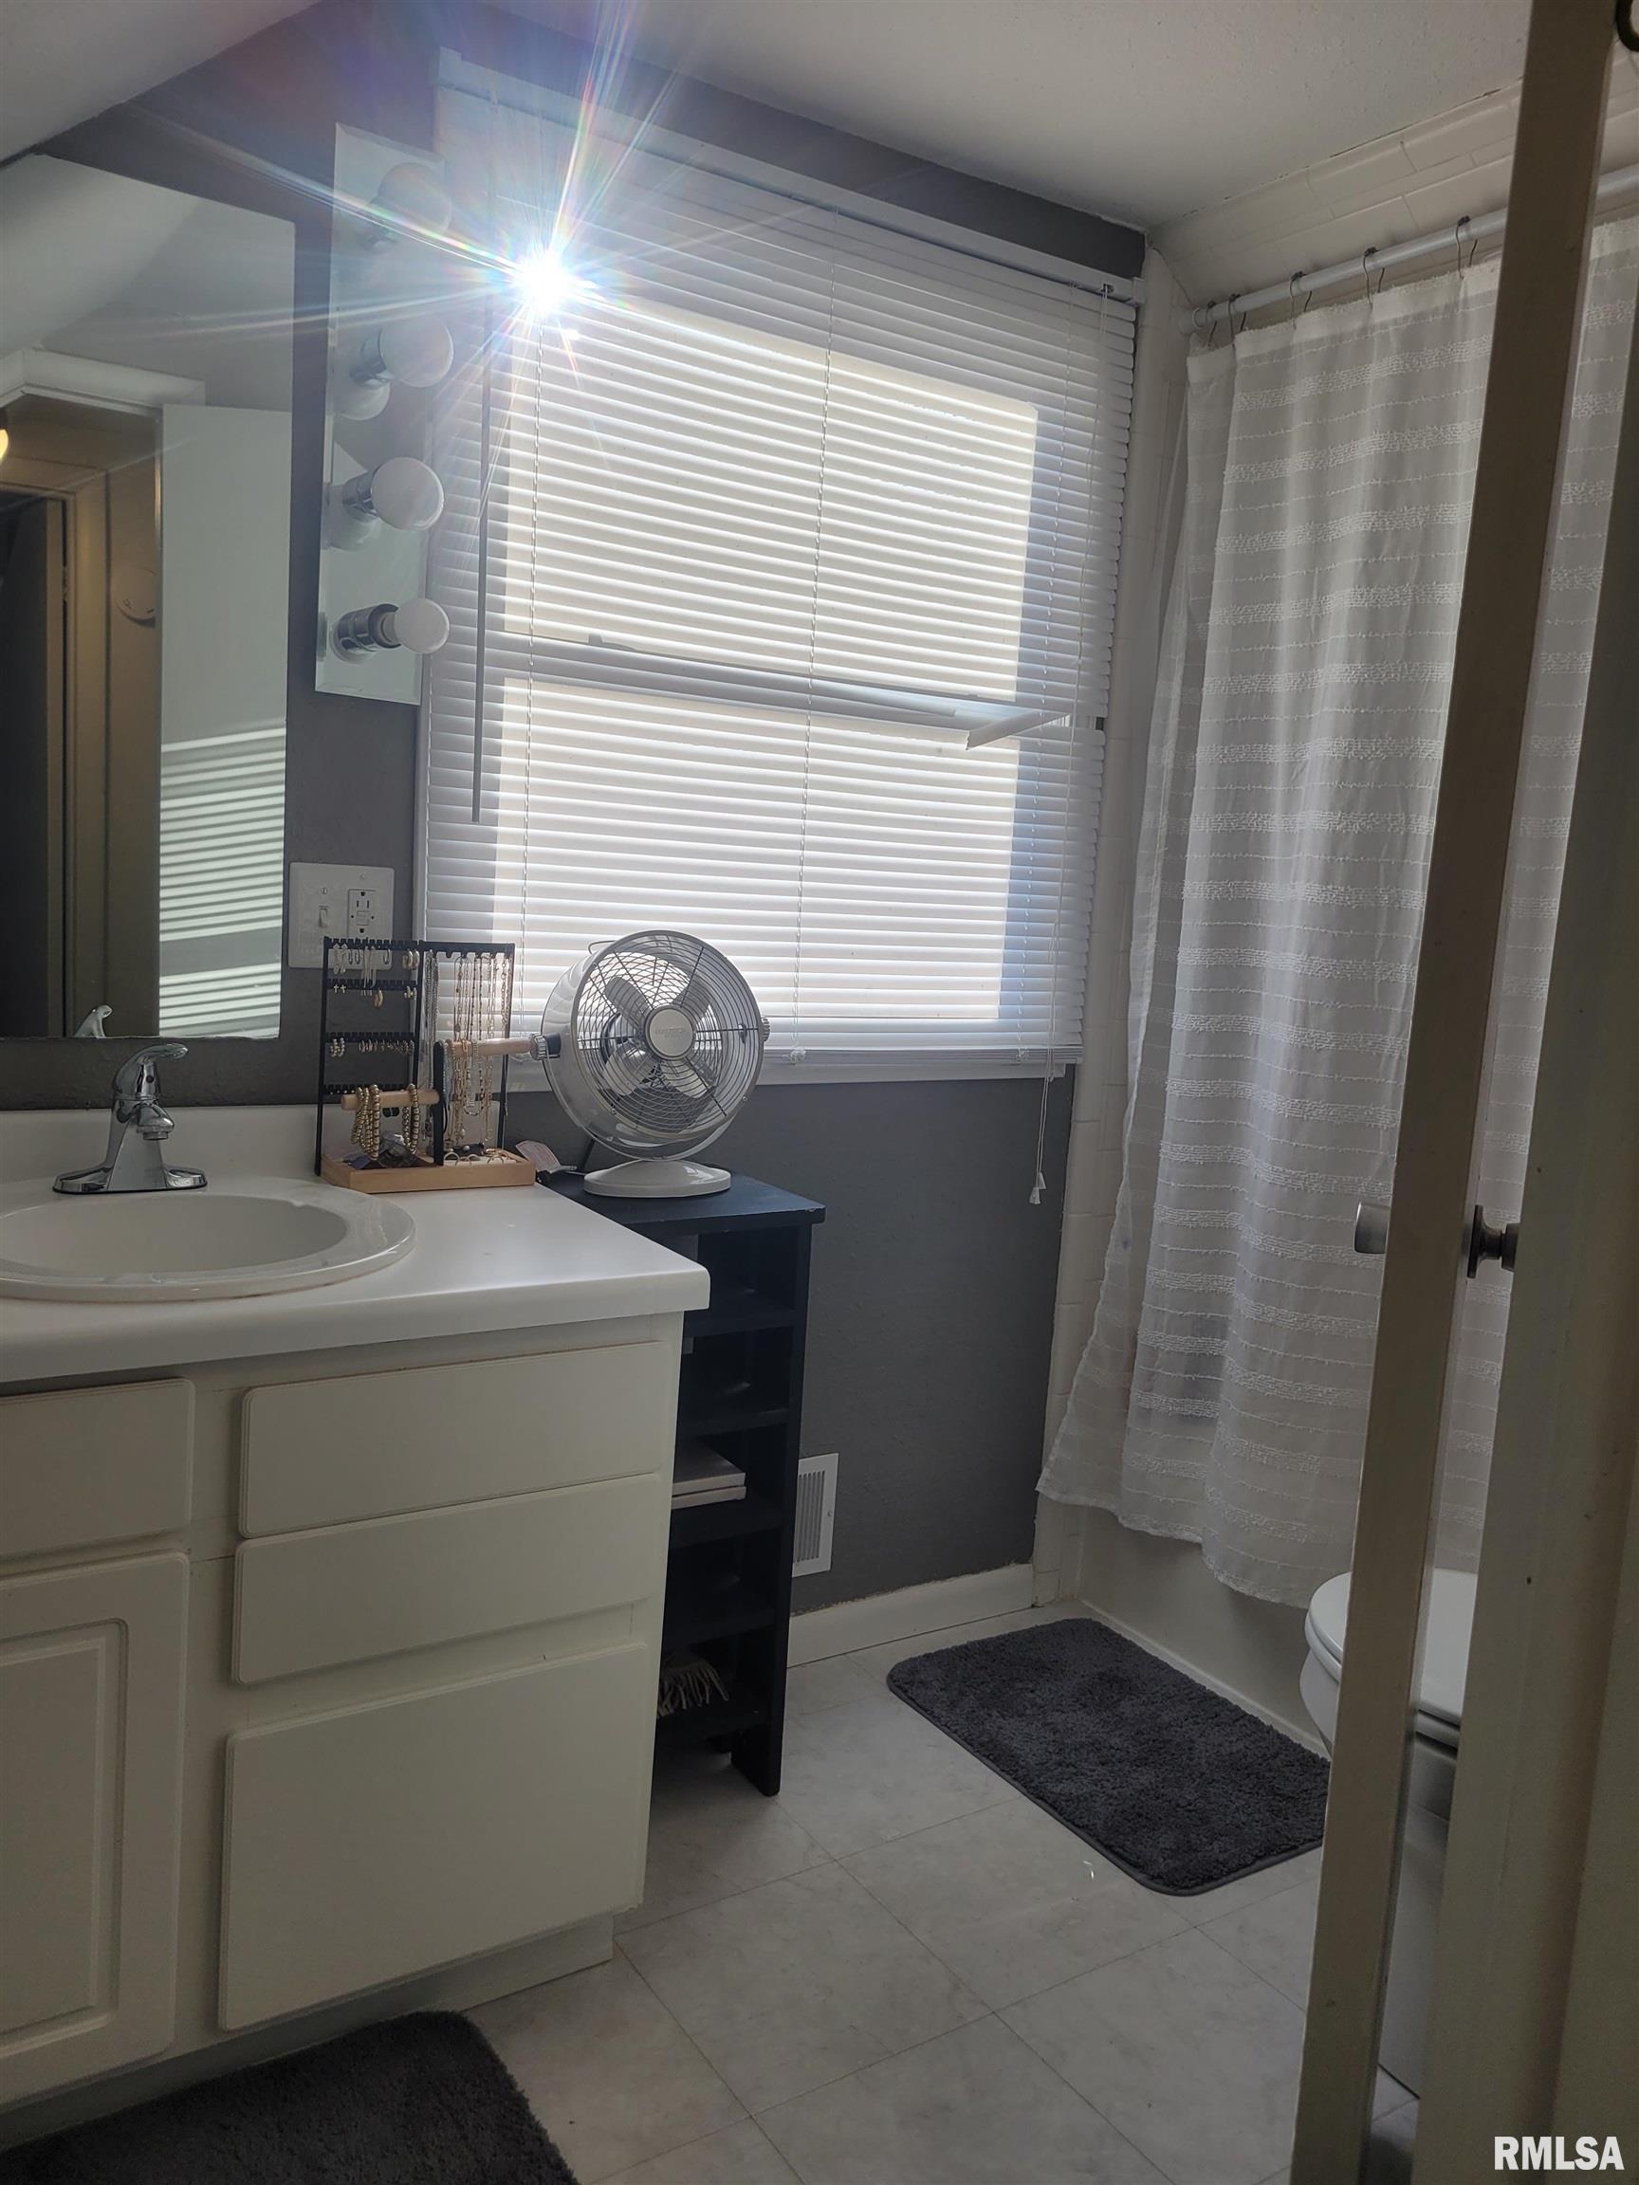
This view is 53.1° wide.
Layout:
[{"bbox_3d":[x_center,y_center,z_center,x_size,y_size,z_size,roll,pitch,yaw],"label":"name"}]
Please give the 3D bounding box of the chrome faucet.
[{"bbox_3d":[-0.720,0.025,1.745,0.158,0.172,0.160,-2,9,-33],"label":"chrome faucet"}]

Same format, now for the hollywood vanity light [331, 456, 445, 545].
[{"bbox_3d":[-0.476,-0.669,1.857,0.080,0.080,0.150,-2,9,-33],"label":"hollywood vanity light"}]

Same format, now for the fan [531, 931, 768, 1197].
[{"bbox_3d":[-0.203,-0.044,2.095,0.315,0.326,0.190,-2,9,-36],"label":"fan"}]

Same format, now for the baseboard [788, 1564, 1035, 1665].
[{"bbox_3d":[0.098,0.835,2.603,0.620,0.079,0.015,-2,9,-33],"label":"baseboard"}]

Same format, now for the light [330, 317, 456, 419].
[{"bbox_3d":[-0.459,-0.824,1.842,0.080,0.080,0.150,-2,9,-33],"label":"light"}]

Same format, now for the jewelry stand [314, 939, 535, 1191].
[{"bbox_3d":[-0.466,-0.035,1.967,0.235,0.285,0.125,-2,9,-33],"label":"jewelry stand"}]

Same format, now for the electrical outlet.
[{"bbox_3d":[-0.580,-0.212,1.989,0.125,0.124,0.012,-2,9,-33],"label":"electrical outlet"}]

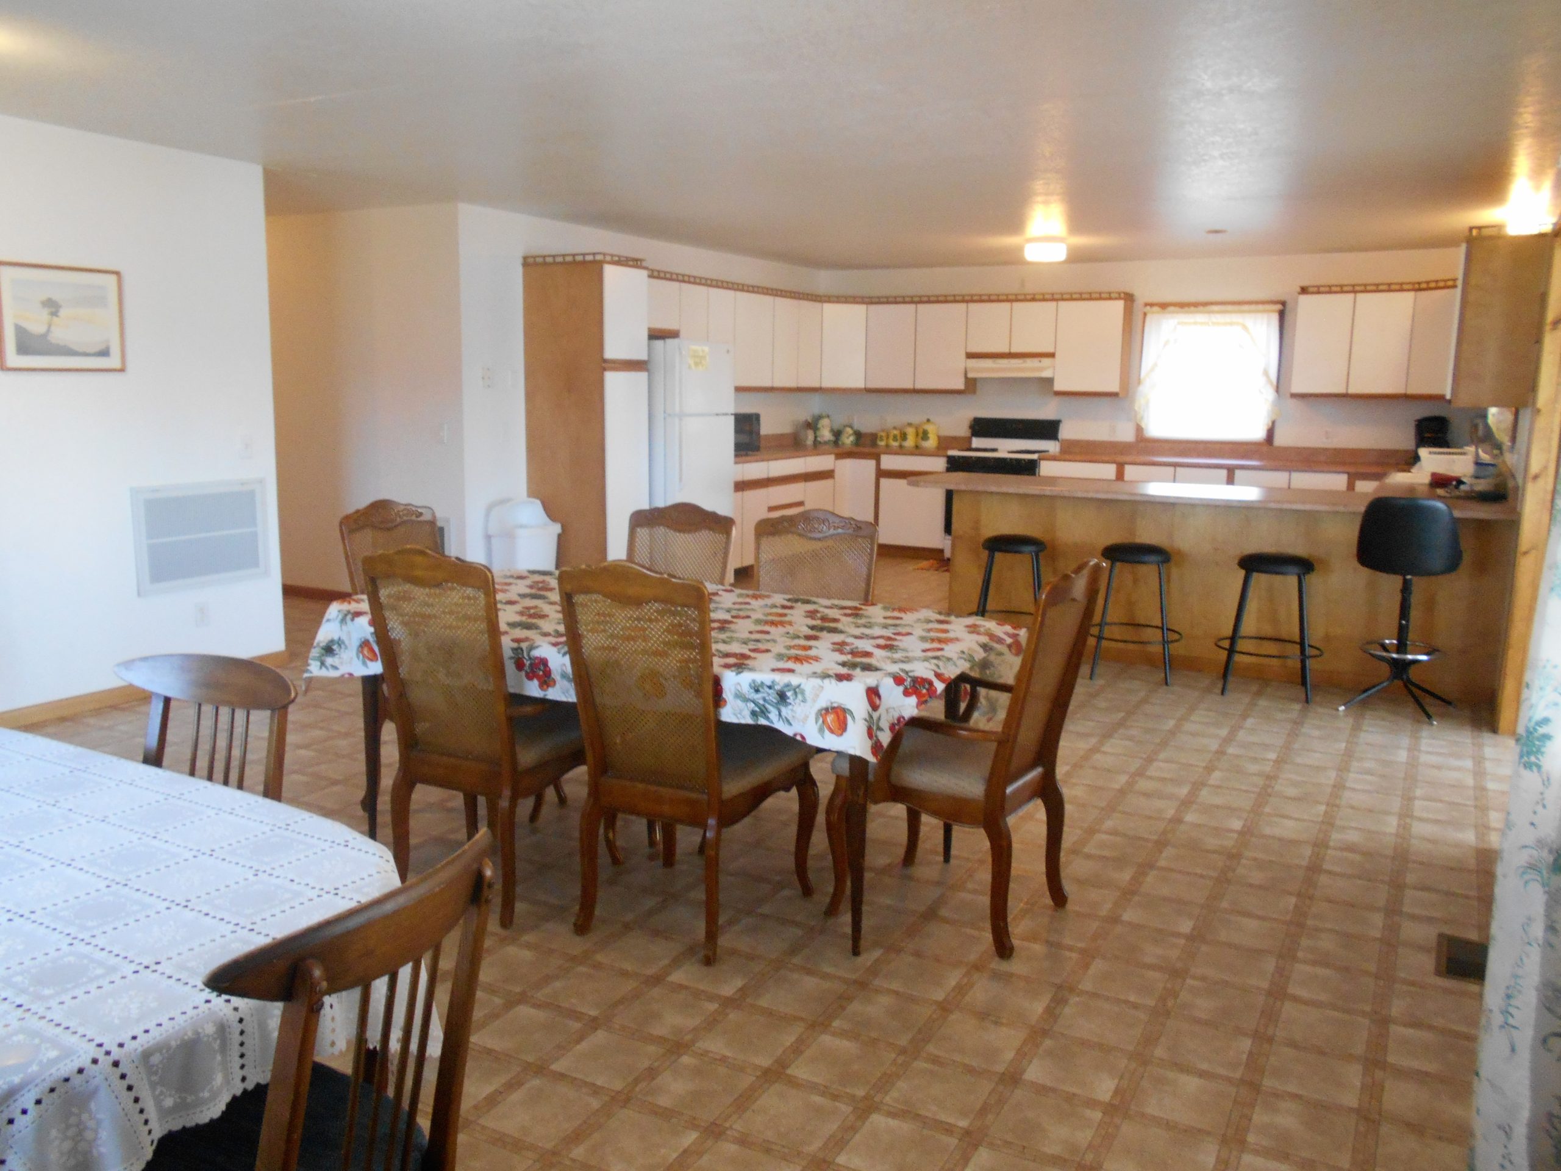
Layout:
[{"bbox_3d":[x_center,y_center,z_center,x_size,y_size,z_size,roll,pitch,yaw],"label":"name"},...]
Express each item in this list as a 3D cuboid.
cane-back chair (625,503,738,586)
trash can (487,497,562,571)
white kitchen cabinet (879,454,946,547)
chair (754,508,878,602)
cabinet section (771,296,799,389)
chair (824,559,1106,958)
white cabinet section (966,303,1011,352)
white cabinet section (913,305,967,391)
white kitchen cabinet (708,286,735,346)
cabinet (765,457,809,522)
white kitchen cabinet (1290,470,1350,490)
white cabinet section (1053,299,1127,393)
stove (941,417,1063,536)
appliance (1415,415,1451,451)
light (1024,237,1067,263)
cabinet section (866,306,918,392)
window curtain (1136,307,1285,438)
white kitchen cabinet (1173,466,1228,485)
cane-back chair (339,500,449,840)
[{"bbox_3d":[-0.482,0.245,3.990,0.495,1.025,0.626,6,11,29],"label":"cane-back chair"},{"bbox_3d":[-1.560,-0.152,7.138,0.260,0.730,0.420,6,11,28],"label":"trash can"},{"bbox_3d":[1.263,-0.747,10.134,0.620,0.766,0.614,6,11,29],"label":"white kitchen cabinet"},{"bbox_3d":[-0.001,0.283,3.796,0.500,0.980,0.610,4,10,23],"label":"chair"},{"bbox_3d":[-0.101,-1.956,9.569,0.320,0.730,0.409,6,11,29],"label":"cabinet section"},{"bbox_3d":[0.469,0.404,3.110,0.620,0.970,0.550,6,11,33],"label":"chair"},{"bbox_3d":[1.791,-2.134,9.781,0.378,0.410,0.323,6,11,29],"label":"white cabinet section"},{"bbox_3d":[1.429,-2.017,10.026,0.454,0.730,0.320,6,11,29],"label":"white cabinet section"},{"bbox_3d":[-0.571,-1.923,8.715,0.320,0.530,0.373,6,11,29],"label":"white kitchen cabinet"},{"bbox_3d":[-0.215,-0.633,9.344,0.612,0.766,0.606,6,11,29],"label":"cabinet"},{"bbox_3d":[3.970,-0.470,8.648,0.378,0.780,0.600,6,11,29],"label":"white kitchen cabinet"},{"bbox_3d":[2.541,-1.921,9.511,0.521,0.740,0.320,6,11,28],"label":"white cabinet section"},{"bbox_3d":[1.858,-0.785,9.796,0.770,1.190,0.710,6,11,28],"label":"stove"},{"bbox_3d":[4.637,-1.015,8.336,0.220,0.350,0.230,6,11,29],"label":"appliance"},{"bbox_3d":[1.819,-2.305,8.083,0.293,0.151,0.293,6,11,29],"label":"light"},{"bbox_3d":[1.032,-2.072,10.305,0.457,0.735,0.320,6,11,28],"label":"cabinet section"},{"bbox_3d":[3.343,-1.658,9.220,1.030,1.015,0.090,6,11,28],"label":"window curtain"},{"bbox_3d":[3.270,-0.538,9.034,0.394,0.766,0.614,6,11,29],"label":"white kitchen cabinet"},{"bbox_3d":[-1.096,0.250,3.944,0.620,0.980,0.550,6,11,31],"label":"cane-back chair"}]

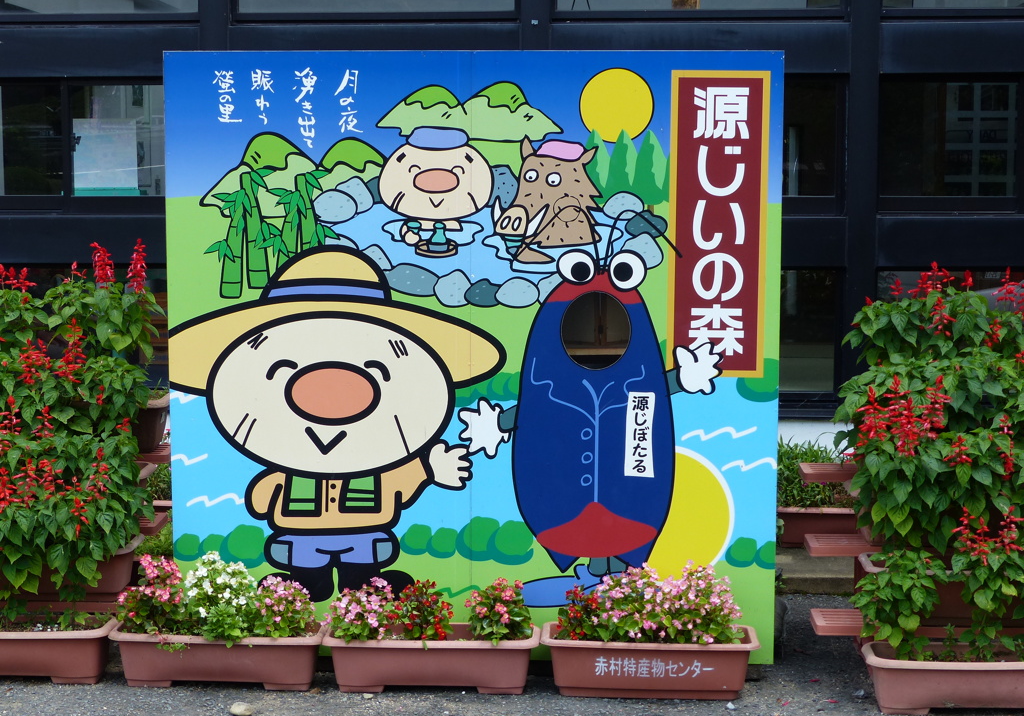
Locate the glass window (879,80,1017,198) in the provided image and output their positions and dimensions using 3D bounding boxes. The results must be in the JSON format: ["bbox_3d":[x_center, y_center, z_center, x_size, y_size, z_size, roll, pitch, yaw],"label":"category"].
[{"bbox_3d":[1.811,-0.908,7.250,0.565,0.490,0.050,0,6,4],"label":"glass window"}]

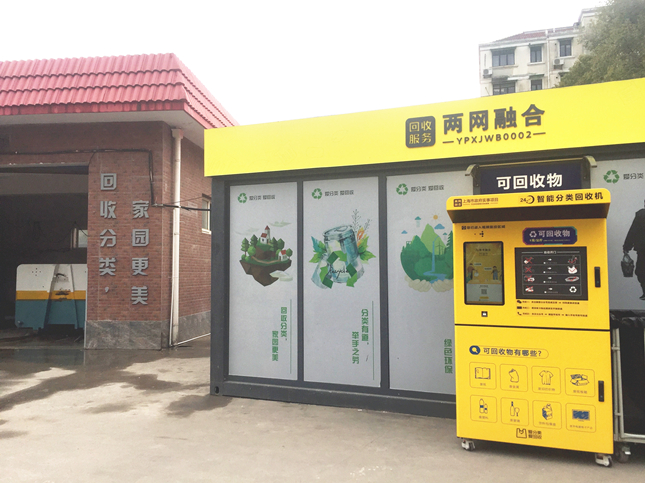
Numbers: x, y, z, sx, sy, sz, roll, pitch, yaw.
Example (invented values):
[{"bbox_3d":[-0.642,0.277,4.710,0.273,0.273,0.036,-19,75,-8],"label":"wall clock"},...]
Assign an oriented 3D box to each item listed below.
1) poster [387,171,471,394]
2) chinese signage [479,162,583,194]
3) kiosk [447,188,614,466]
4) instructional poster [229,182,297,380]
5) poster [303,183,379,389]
[{"bbox_3d":[1.104,0.406,5.545,0.886,2.240,0.030,-1,-3,22],"label":"poster"},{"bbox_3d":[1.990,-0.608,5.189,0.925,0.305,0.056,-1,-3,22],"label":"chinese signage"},{"bbox_3d":[1.720,0.686,4.506,1.165,2.074,1.030,-1,-3,22],"label":"kiosk"},{"bbox_3d":[-0.697,0.451,6.275,0.886,2.240,0.030,-1,-3,22],"label":"instructional poster"},{"bbox_3d":[0.196,0.429,5.913,0.886,2.240,0.030,-1,-3,22],"label":"poster"}]

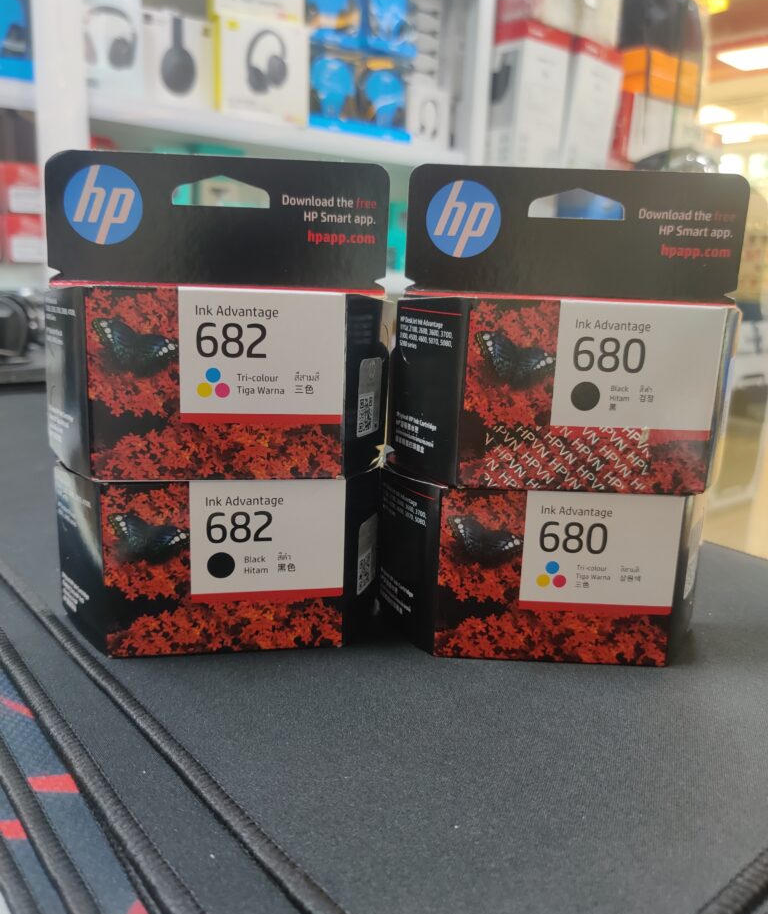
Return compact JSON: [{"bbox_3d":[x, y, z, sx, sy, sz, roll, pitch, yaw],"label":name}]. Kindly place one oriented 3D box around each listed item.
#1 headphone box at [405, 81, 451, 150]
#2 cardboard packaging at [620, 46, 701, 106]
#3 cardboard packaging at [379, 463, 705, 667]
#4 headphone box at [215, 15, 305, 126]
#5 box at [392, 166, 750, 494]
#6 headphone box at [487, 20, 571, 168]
[{"bbox_3d":[0.086,-0.779,1.820,0.125,0.144,0.050,-8,16,-38],"label":"headphone box"},{"bbox_3d":[0.845,-1.174,2.511,0.264,0.130,0.150,-8,16,-38],"label":"cardboard packaging"},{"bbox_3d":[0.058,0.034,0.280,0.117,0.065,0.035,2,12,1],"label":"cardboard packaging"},{"bbox_3d":[-0.245,-0.751,1.562,0.190,0.178,0.055,-8,16,-38],"label":"headphone box"},{"bbox_3d":[0.065,-0.042,0.261,0.117,0.102,0.035,2,12,-1],"label":"box"},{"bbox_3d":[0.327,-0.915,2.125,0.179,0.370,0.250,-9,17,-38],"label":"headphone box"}]

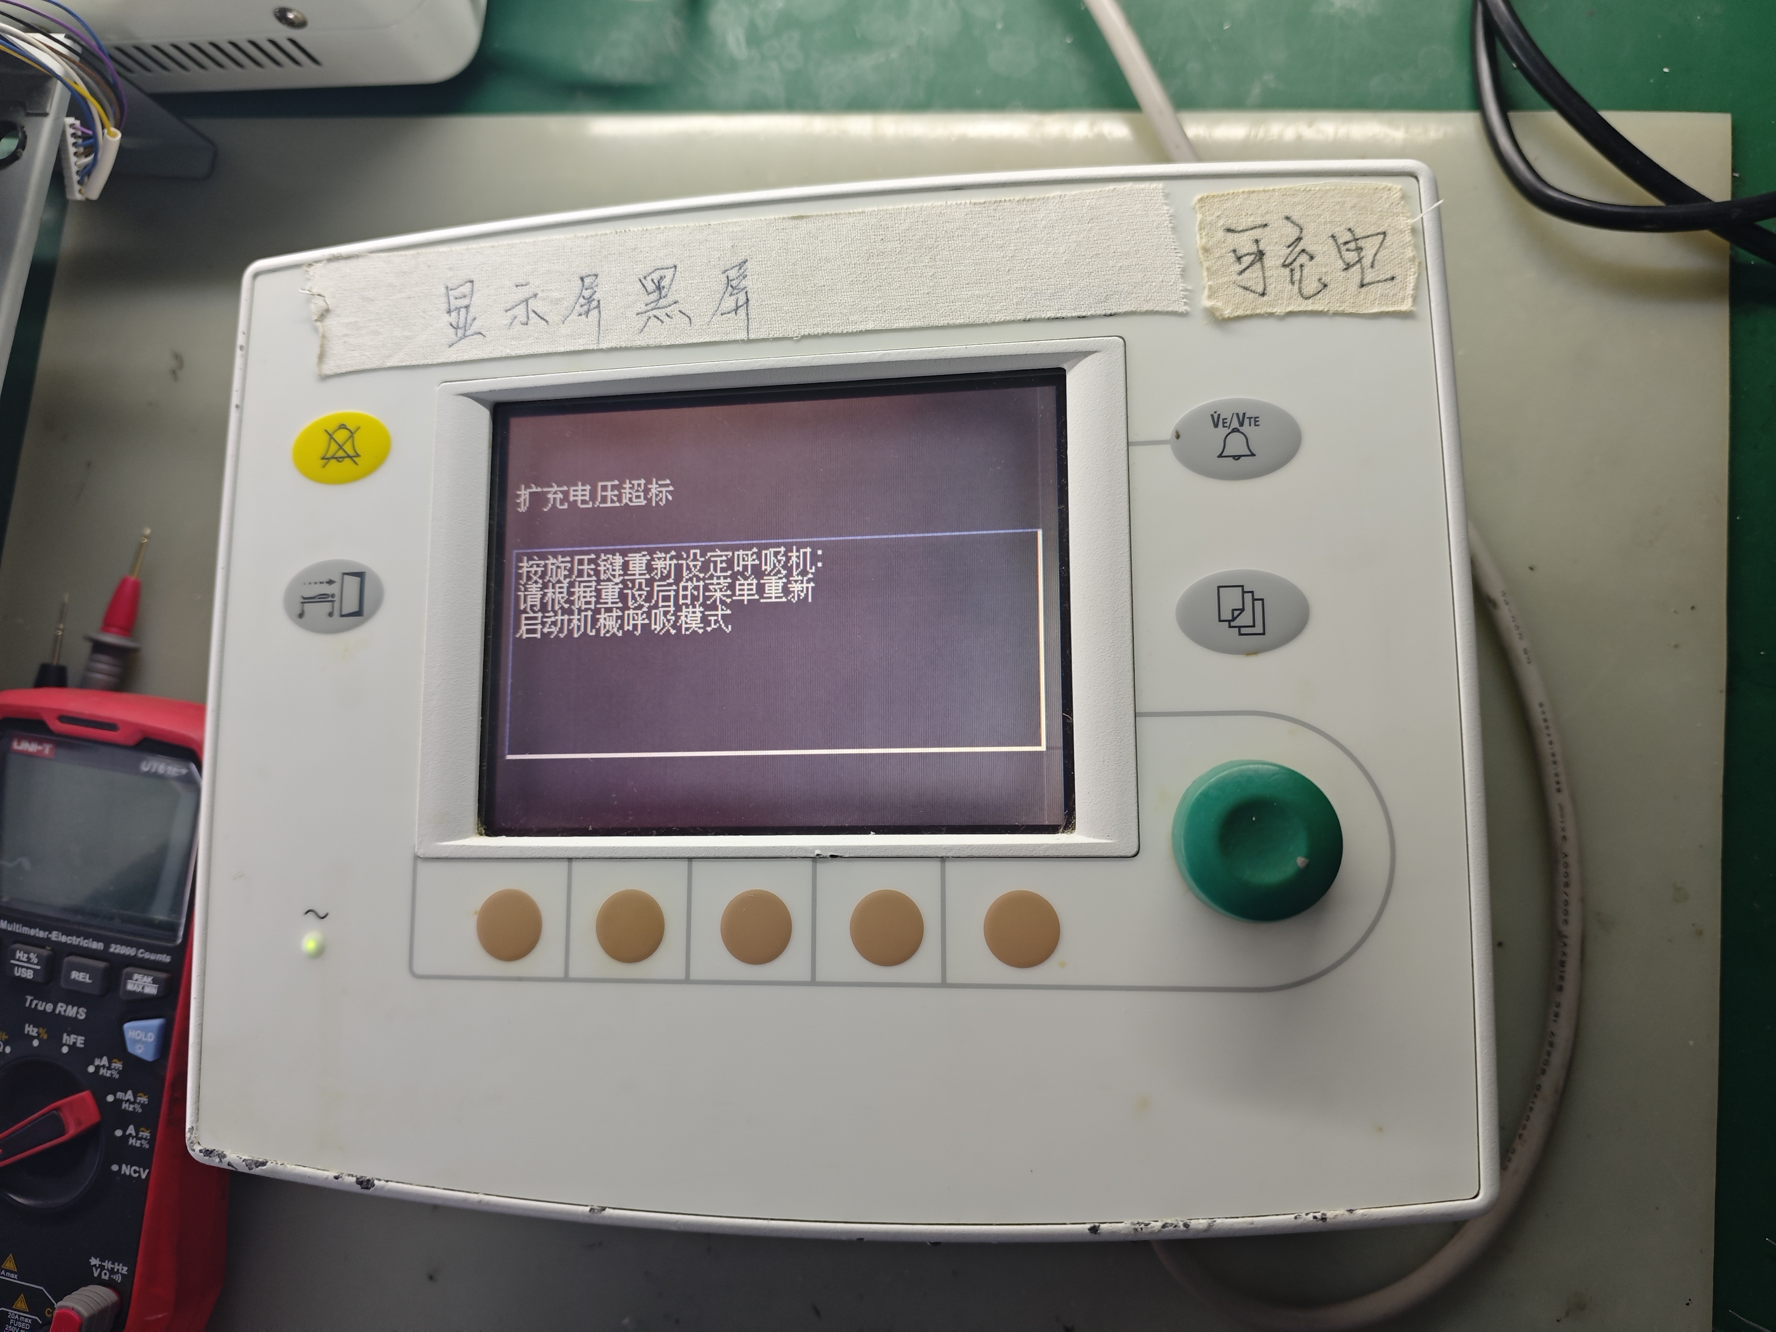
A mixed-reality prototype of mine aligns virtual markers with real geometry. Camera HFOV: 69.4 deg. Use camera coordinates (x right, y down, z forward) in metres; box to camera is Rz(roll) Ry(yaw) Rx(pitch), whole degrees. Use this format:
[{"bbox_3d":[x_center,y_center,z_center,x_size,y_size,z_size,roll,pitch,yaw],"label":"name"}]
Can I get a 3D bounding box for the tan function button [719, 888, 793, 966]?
[{"bbox_3d":[-0.025,0.049,0.243,0.014,0.003,0.014,-1,83,9],"label":"tan function button"}]

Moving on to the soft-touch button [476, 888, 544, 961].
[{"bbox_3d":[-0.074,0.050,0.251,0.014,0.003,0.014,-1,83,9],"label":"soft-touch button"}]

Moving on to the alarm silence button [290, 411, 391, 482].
[{"bbox_3d":[-0.115,-0.046,0.270,0.023,0.003,0.016,-1,83,9],"label":"alarm silence button"}]

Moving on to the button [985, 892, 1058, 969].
[{"bbox_3d":[0.025,0.048,0.235,0.014,0.003,0.014,-1,83,9],"label":"button"}]

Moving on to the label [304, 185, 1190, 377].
[{"bbox_3d":[-0.034,-0.078,0.261,0.186,0.001,0.027,-1,83,9],"label":"label"}]

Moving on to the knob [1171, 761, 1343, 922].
[{"bbox_3d":[0.065,0.031,0.224,0.029,0.014,0.029,-1,83,9],"label":"knob"}]

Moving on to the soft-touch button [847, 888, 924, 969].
[{"bbox_3d":[0.000,0.049,0.239,0.014,0.003,0.014,-1,83,9],"label":"soft-touch button"}]

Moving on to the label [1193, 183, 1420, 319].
[{"bbox_3d":[0.079,-0.078,0.243,0.040,0.001,0.027,-1,83,9],"label":"label"}]

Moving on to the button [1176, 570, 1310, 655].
[{"bbox_3d":[0.065,-0.010,0.236,0.024,0.003,0.016,-1,83,9],"label":"button"}]

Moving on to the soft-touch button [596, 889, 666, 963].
[{"bbox_3d":[-0.049,0.050,0.247,0.014,0.003,0.014,-1,83,9],"label":"soft-touch button"}]

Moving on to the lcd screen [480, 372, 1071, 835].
[{"bbox_3d":[-0.024,-0.012,0.257,0.119,0.004,0.090,-1,83,9],"label":"lcd screen"}]

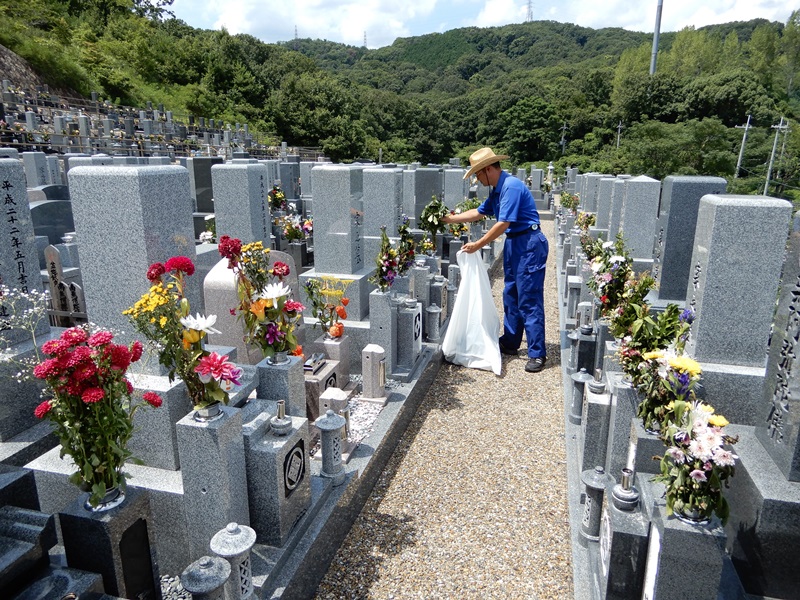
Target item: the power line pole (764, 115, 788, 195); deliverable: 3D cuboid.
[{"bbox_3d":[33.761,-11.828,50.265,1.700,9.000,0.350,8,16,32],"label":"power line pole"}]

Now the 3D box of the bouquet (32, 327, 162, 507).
[{"bbox_3d":[-0.695,0.270,1.292,0.252,0.416,0.252,4,15,14],"label":"bouquet"}]

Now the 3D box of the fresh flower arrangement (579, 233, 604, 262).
[{"bbox_3d":[1.661,-0.454,4.790,0.234,0.251,0.234,4,15,14],"label":"fresh flower arrangement"}]

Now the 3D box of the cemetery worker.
[{"bbox_3d":[0.739,-0.334,4.399,0.822,1.690,0.544,4,14,15],"label":"cemetery worker"}]

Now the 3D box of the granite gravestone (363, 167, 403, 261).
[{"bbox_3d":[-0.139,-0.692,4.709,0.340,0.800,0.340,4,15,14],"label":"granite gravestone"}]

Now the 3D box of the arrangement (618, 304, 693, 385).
[{"bbox_3d":[1.007,0.174,2.199,0.264,0.298,0.278,4,15,14],"label":"arrangement"}]

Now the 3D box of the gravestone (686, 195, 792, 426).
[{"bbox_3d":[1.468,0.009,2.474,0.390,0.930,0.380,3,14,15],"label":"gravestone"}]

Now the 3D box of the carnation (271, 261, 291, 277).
[{"bbox_3d":[-0.449,-0.119,2.104,0.060,0.052,0.060,0,13,0],"label":"carnation"}]

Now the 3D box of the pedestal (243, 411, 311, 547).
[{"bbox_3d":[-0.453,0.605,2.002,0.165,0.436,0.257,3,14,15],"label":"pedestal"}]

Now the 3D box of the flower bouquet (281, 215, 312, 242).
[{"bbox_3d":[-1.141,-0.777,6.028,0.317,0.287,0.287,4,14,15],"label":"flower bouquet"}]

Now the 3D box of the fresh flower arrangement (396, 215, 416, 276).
[{"bbox_3d":[0.046,-0.382,3.887,0.140,0.420,0.145,3,14,15],"label":"fresh flower arrangement"}]

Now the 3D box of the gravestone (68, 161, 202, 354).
[{"bbox_3d":[-0.909,-0.115,1.955,0.268,0.690,0.260,3,14,15],"label":"gravestone"}]

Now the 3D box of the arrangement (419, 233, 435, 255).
[{"bbox_3d":[0.235,-0.484,4.928,0.134,0.178,0.139,4,14,15],"label":"arrangement"}]

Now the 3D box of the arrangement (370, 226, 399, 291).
[{"bbox_3d":[-0.094,-0.255,3.489,0.178,0.416,0.198,4,14,15],"label":"arrangement"}]

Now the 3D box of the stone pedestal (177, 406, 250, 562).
[{"bbox_3d":[-0.581,0.614,1.768,0.137,0.523,0.137,3,14,15],"label":"stone pedestal"}]

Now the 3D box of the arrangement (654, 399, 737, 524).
[{"bbox_3d":[0.730,0.401,1.380,0.182,0.312,0.182,4,15,14],"label":"arrangement"}]

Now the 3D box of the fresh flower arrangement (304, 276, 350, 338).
[{"bbox_3d":[-0.394,0.040,3.036,0.210,0.327,0.251,4,15,14],"label":"fresh flower arrangement"}]

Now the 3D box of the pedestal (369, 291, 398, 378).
[{"bbox_3d":[-0.102,0.210,3.601,0.147,0.521,0.148,4,14,15],"label":"pedestal"}]

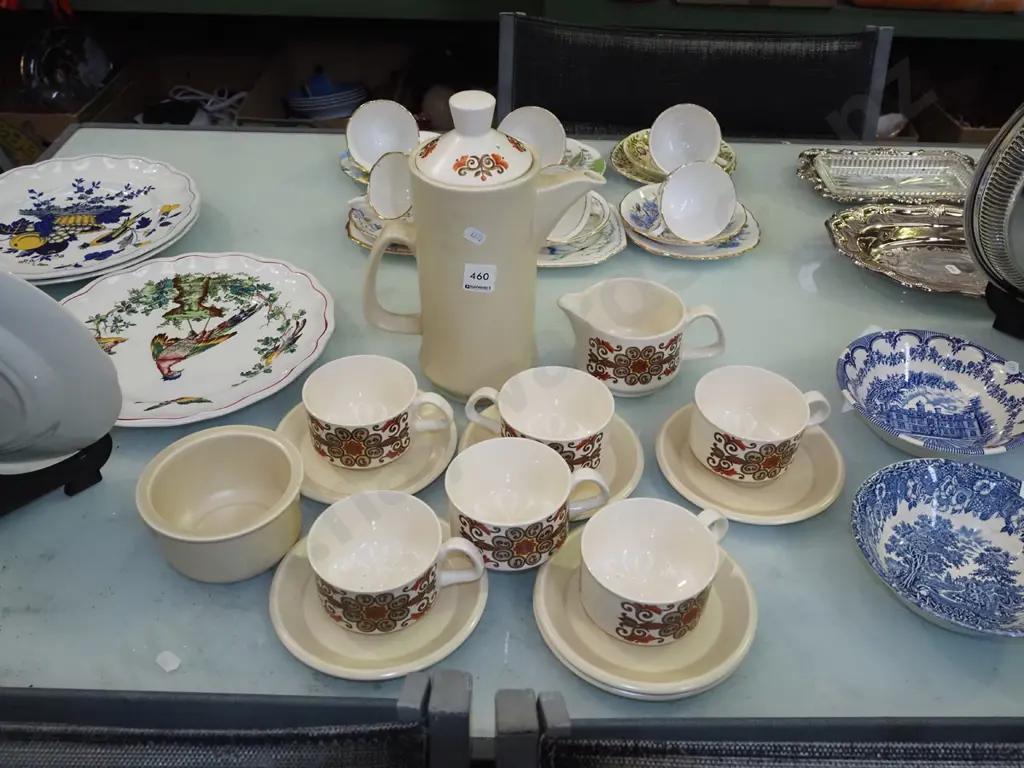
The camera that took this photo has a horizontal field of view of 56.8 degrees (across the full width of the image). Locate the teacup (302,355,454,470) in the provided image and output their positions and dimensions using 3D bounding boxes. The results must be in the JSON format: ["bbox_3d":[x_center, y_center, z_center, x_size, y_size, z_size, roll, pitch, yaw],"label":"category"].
[{"bbox_3d":[-0.105,0.028,0.767,0.118,0.062,0.089,0,40,-2],"label":"teacup"}]

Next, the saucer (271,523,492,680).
[{"bbox_3d":[-0.092,0.146,0.668,0.151,0.018,0.151,1,40,-1],"label":"saucer"}]

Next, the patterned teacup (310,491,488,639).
[{"bbox_3d":[-0.076,0.127,0.652,0.121,0.061,0.090,-1,39,-2],"label":"patterned teacup"}]

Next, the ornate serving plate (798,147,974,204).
[{"bbox_3d":[0.455,-0.237,1.139,0.230,0.031,0.133,0,39,0],"label":"ornate serving plate"}]

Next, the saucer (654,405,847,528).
[{"bbox_3d":[0.186,0.064,0.747,0.145,0.021,0.145,0,39,0],"label":"saucer"}]

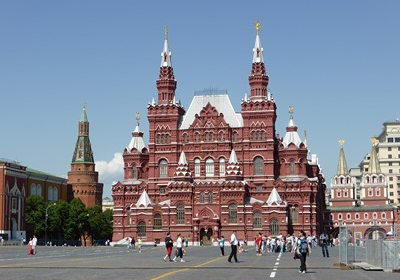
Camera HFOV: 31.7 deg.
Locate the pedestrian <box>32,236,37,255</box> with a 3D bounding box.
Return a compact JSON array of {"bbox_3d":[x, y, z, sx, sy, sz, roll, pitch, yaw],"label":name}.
[{"bbox_3d":[-14.747,9.429,63.119,0.520,1.750,0.380,-4,-9,25],"label":"pedestrian"}]

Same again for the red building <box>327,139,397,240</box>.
[{"bbox_3d":[57.736,19.247,254.543,25.000,37.500,12.000,-2,-8,14],"label":"red building"}]

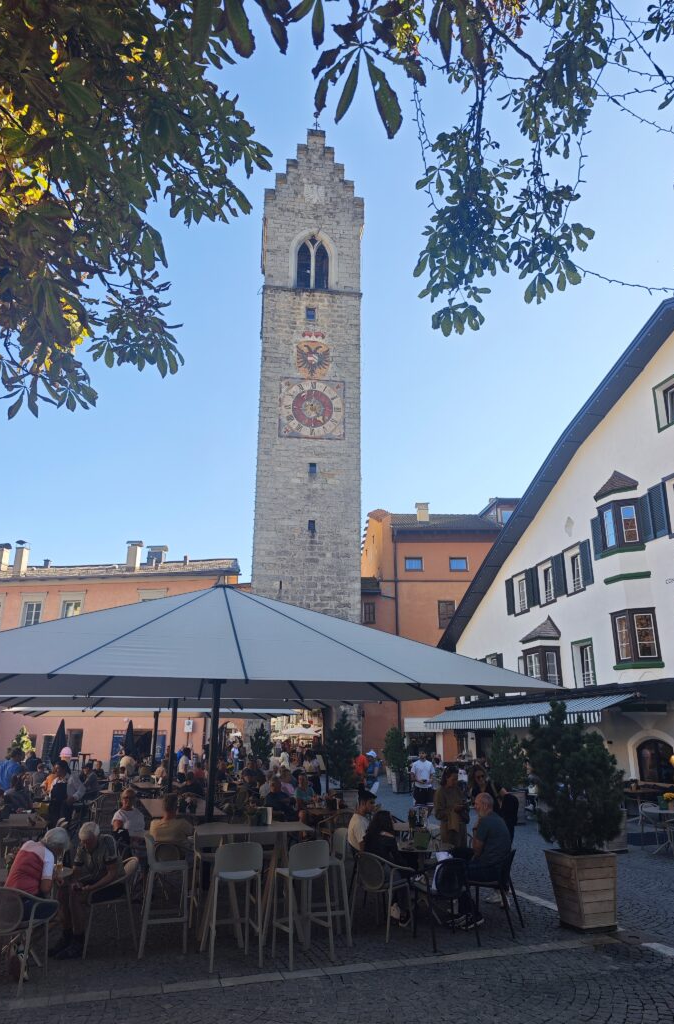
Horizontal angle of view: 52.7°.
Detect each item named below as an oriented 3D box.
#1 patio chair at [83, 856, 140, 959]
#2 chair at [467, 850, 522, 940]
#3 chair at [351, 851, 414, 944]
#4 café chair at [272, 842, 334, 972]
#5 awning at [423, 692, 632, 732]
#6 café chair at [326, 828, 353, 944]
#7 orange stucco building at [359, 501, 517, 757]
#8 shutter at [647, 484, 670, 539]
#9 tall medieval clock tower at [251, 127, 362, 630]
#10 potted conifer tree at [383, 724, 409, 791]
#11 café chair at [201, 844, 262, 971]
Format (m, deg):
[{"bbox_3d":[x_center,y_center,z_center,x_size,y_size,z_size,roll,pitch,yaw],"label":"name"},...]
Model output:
[{"bbox_3d":[-2.247,3.898,6.798,0.540,0.810,0.560,10,-20,-27],"label":"patio chair"},{"bbox_3d":[1.743,4.158,7.523,0.535,0.812,0.544,-9,-21,27],"label":"chair"},{"bbox_3d":[0.483,4.036,7.255,0.560,0.790,0.570,-16,-24,40],"label":"chair"},{"bbox_3d":[-0.328,3.708,6.552,0.475,1.030,0.485,13,-22,-33],"label":"café chair"},{"bbox_3d":[4.566,5.424,18.133,0.941,0.614,8.811,6,-19,-16],"label":"awning"},{"bbox_3d":[-0.104,3.817,6.962,0.480,1.010,0.460,4,-19,-10],"label":"café chair"},{"bbox_3d":[6.923,8.820,47.462,11.800,17.200,11.000,0,-18,2],"label":"orange stucco building"},{"bbox_3d":[7.908,-0.024,16.744,0.050,1.286,0.517,6,-19,-16],"label":"shutter"},{"bbox_3d":[-2.145,-6.281,47.927,6.900,46.000,6.900,3,-19,-7],"label":"tall medieval clock tower"},{"bbox_3d":[2.155,9.020,24.725,0.900,2.337,0.900,-1,-18,5],"label":"potted conifer tree"},{"bbox_3d":[-0.961,3.666,6.439,0.485,1.030,0.495,7,-19,-19],"label":"café chair"}]

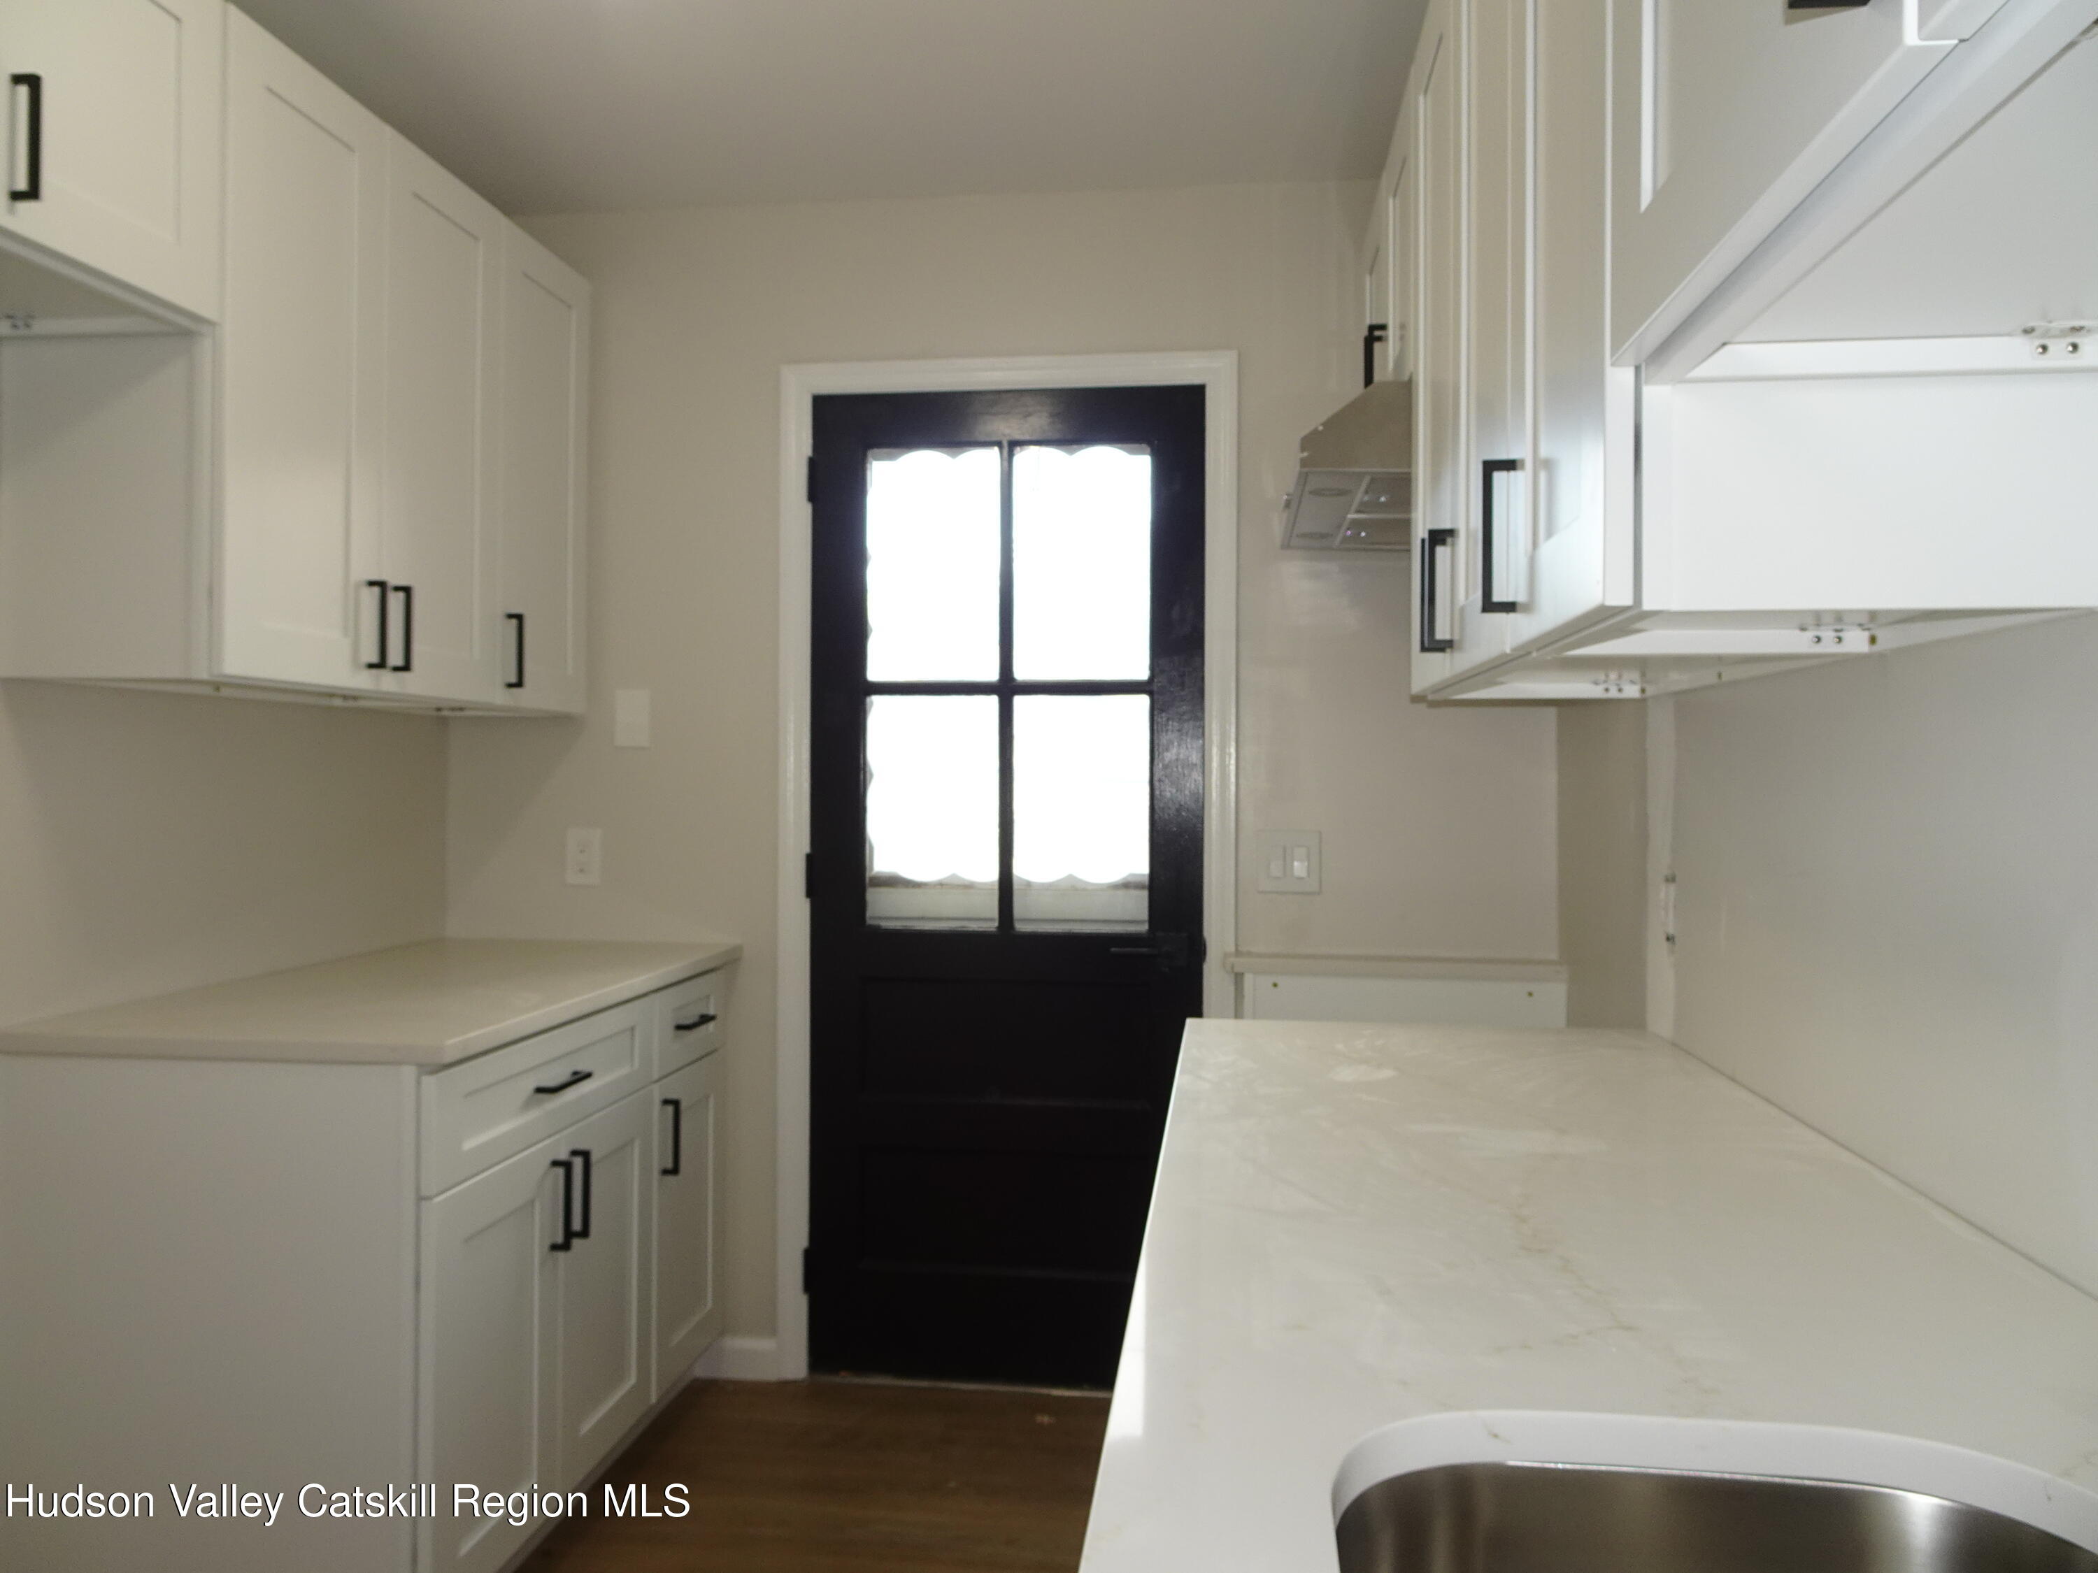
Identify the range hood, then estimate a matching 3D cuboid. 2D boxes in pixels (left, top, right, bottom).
[{"bbox_3d":[0.667,-0.523,2.460,0.512,0.132,0.755,0,0,7],"label":"range hood"}]

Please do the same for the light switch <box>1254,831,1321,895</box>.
[{"bbox_3d":[0.477,0.152,2.883,0.122,0.122,0.012,0,0,7],"label":"light switch"}]

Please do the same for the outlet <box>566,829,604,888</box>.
[{"bbox_3d":[-0.981,0.148,3.066,0.073,0.117,0.010,0,0,7],"label":"outlet"}]

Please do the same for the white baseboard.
[{"bbox_3d":[-0.655,1.188,3.027,0.190,0.085,0.014,0,0,7],"label":"white baseboard"}]

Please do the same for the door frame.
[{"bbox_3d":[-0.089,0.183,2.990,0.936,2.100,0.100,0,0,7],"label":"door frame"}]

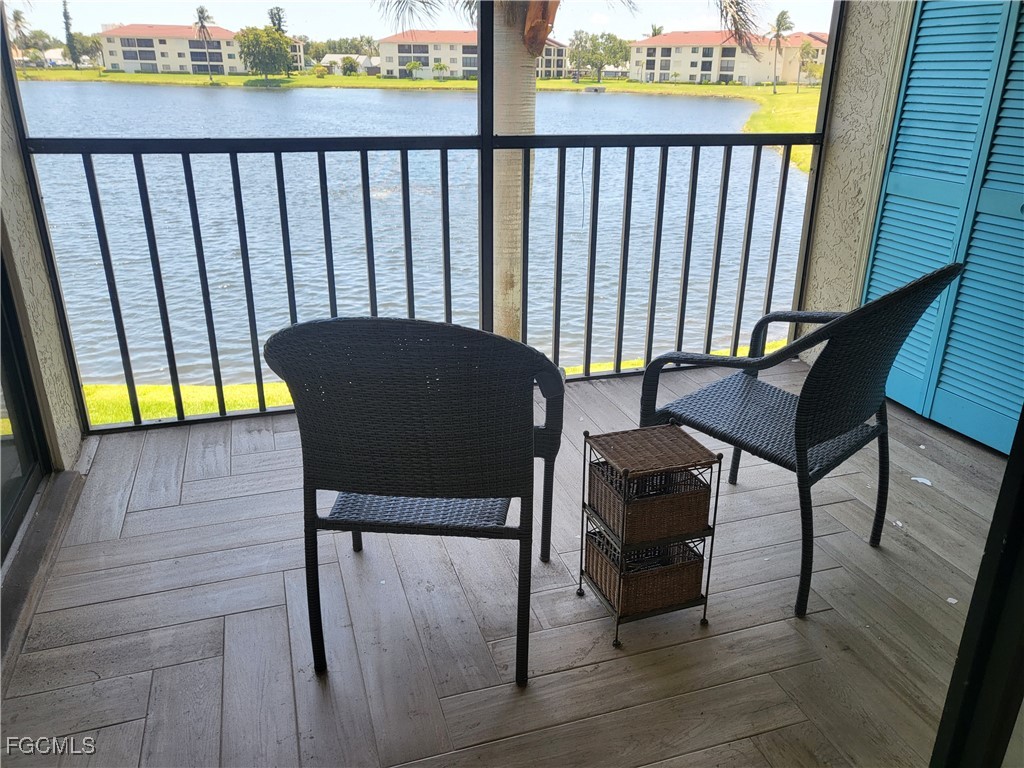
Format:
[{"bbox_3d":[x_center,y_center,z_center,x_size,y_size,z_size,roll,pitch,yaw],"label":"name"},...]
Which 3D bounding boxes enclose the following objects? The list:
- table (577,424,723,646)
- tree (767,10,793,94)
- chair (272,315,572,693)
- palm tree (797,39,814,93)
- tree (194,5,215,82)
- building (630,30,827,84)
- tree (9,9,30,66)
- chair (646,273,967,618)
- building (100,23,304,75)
[{"bbox_3d":[0.338,0.360,1.916,0.265,0.477,0.225,-7,23,-18],"label":"table"},{"bbox_3d":[45.787,-56.220,130.594,4.300,12.900,4.300,0,22,0],"label":"tree"},{"bbox_3d":[-0.193,0.187,1.783,0.600,0.890,0.635,2,22,4],"label":"chair"},{"bbox_3d":[50.497,-55.203,133.377,3.300,8.700,3.300,0,22,0],"label":"palm tree"},{"bbox_3d":[-59.933,-66.047,149.482,4.000,13.500,4.000,0,22,0],"label":"tree"},{"bbox_3d":[49.523,-73.465,172.911,44.000,11.300,18.000,8,23,18],"label":"building"},{"bbox_3d":[-104.757,-72.488,162.725,4.500,12.200,4.500,0,22,0],"label":"tree"},{"bbox_3d":[0.786,0.067,2.101,0.600,0.890,0.635,-19,29,-40],"label":"chair"},{"bbox_3d":[-74.333,-81.750,188.311,46.000,11.300,18.000,0,22,-2],"label":"building"}]

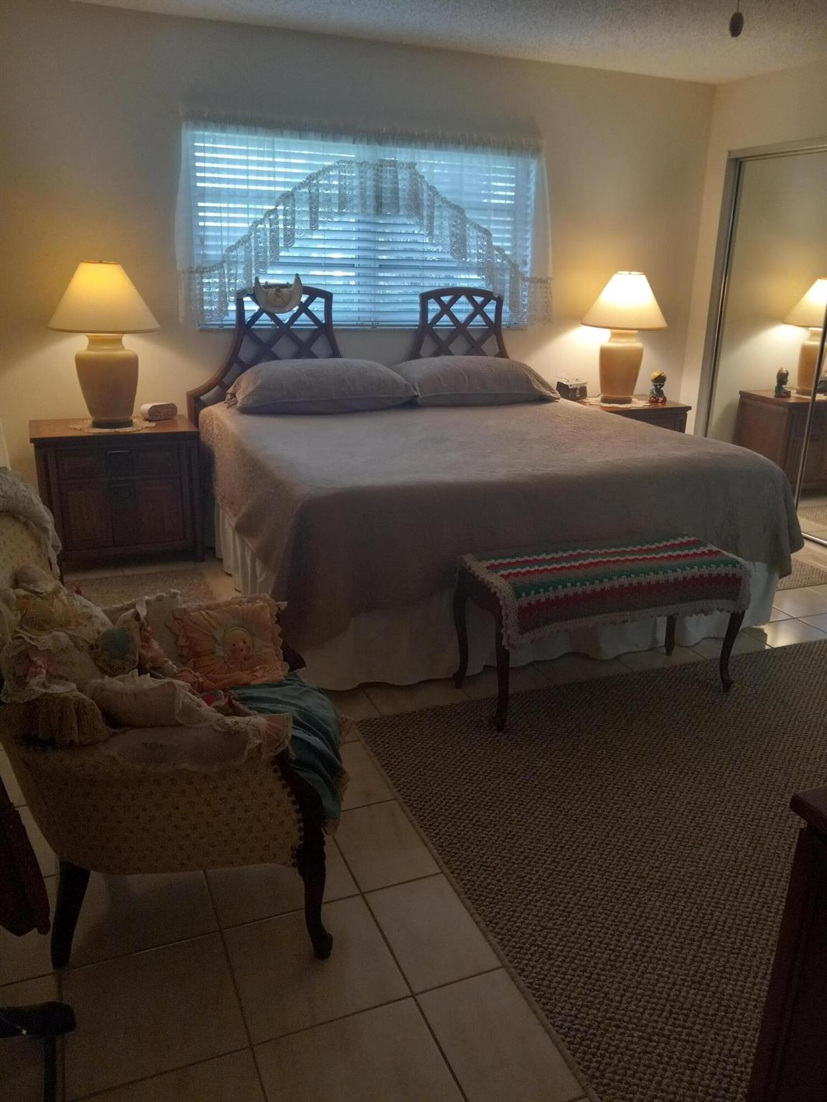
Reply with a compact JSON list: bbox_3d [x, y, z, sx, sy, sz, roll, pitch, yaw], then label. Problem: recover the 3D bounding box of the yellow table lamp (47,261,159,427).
[{"bbox_3d":[-1.433,-0.954,3.997,0.474,0.746,0.474,-6,19,-21],"label":"yellow table lamp"}]

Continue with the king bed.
[{"bbox_3d":[0.194,-0.502,3.874,2.064,1.296,2.096,-6,19,-21],"label":"king bed"}]

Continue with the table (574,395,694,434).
[{"bbox_3d":[1.178,-0.567,5.201,0.730,0.650,0.512,-6,19,-21],"label":"table"}]

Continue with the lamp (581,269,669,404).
[{"bbox_3d":[1.226,-1.241,5.022,0.474,0.746,0.474,-6,19,-21],"label":"lamp"}]

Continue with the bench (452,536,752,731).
[{"bbox_3d":[0.625,0.258,2.888,0.918,0.458,0.371,-6,19,-21],"label":"bench"}]

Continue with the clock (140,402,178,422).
[{"bbox_3d":[-1.262,-0.689,4.263,0.144,0.082,0.086,-15,24,-42],"label":"clock"}]

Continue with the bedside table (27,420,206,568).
[{"bbox_3d":[-1.430,-0.285,4.196,0.730,0.650,0.512,-6,19,-21],"label":"bedside table"}]

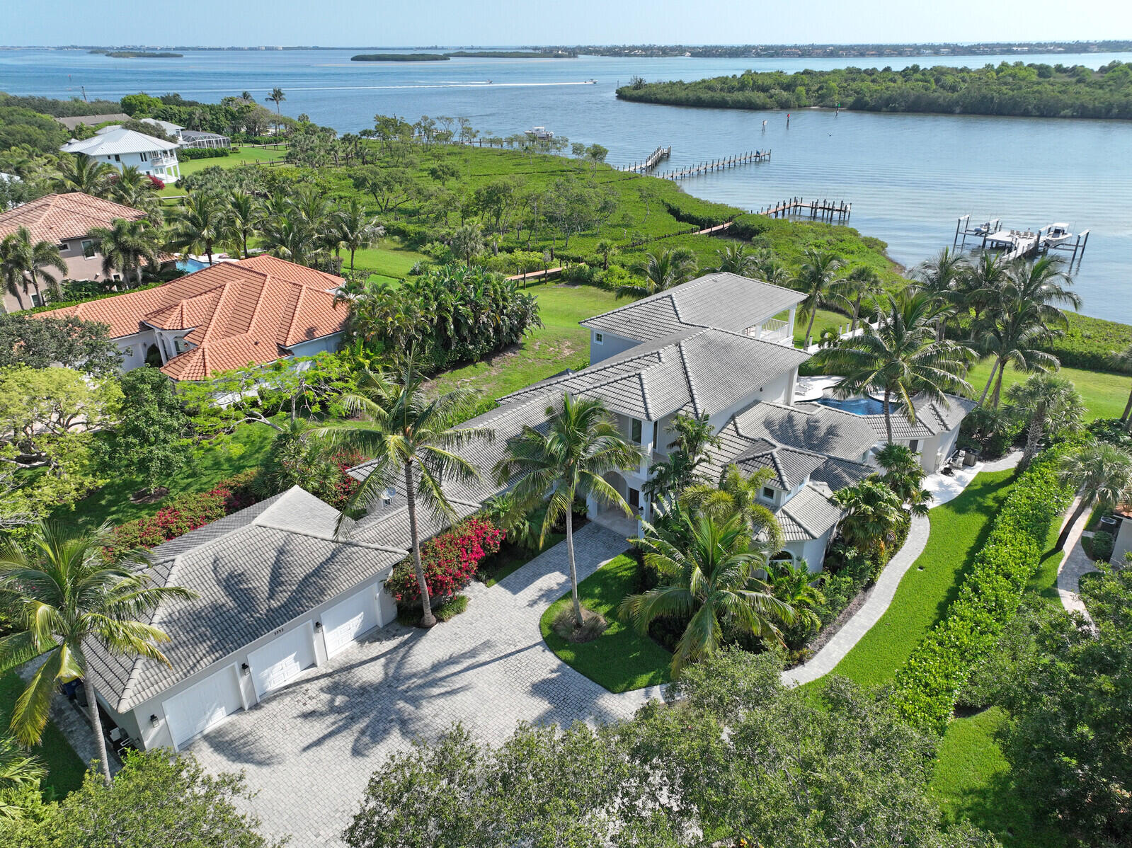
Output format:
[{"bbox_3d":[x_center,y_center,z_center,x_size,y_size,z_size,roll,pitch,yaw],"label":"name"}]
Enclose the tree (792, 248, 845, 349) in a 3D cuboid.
[{"bbox_3d":[21.056,-10.449,66.379,4.870,8.840,4.870,8,27,16],"label":"tree"}]

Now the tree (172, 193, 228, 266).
[{"bbox_3d":[-40.790,-21.282,88.485,6.400,9.400,6.400,0,26,0],"label":"tree"}]

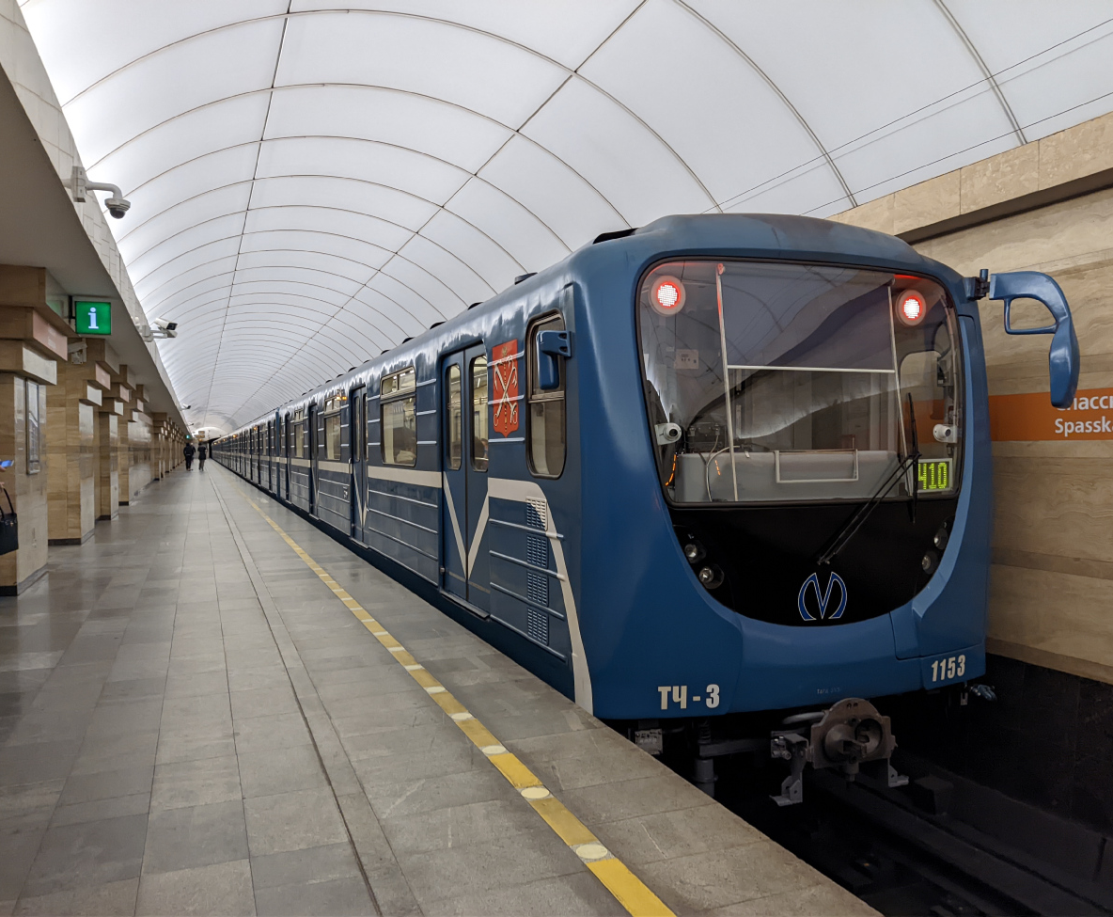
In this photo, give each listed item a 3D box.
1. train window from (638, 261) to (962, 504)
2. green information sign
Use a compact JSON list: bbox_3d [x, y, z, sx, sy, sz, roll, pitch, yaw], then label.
[{"bbox_3d":[1.452,-0.422,4.855,2.140,1.320,0.240,-1,1,-22],"label":"train window"},{"bbox_3d":[-4.790,-1.449,9.139,0.335,0.345,0.090,-1,1,-22],"label":"green information sign"}]

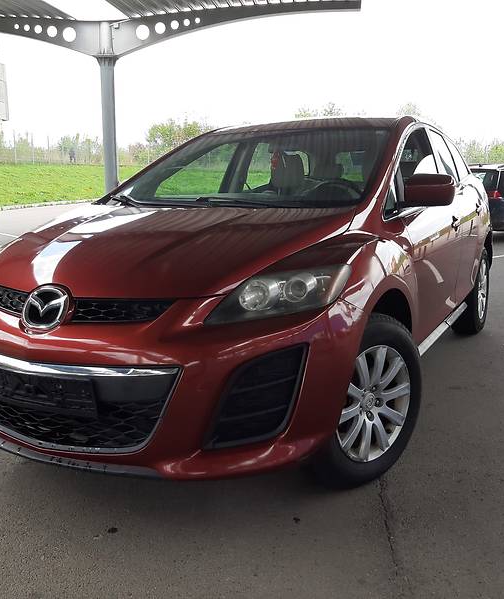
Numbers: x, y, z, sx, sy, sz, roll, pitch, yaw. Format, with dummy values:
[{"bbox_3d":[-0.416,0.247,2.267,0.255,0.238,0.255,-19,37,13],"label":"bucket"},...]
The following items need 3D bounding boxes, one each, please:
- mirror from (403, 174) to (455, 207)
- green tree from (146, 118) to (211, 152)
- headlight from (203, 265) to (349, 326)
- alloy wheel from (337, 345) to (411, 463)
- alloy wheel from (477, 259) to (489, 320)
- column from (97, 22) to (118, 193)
[{"bbox_3d":[0.824,-0.505,2.784,0.230,0.155,0.150,6,13,29],"label":"mirror"},{"bbox_3d":[-5.715,-12.630,48.000,5.500,3.900,4.800,-1,11,0],"label":"green tree"},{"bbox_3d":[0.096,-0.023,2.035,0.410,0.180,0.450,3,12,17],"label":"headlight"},{"bbox_3d":[0.456,0.414,2.489,0.480,0.480,0.180,-10,15,-40],"label":"alloy wheel"},{"bbox_3d":[1.764,-0.079,4.774,0.180,0.480,0.480,6,13,29],"label":"alloy wheel"},{"bbox_3d":[-4.132,-5.077,17.330,0.370,5.450,0.370,1,12,6],"label":"column"}]

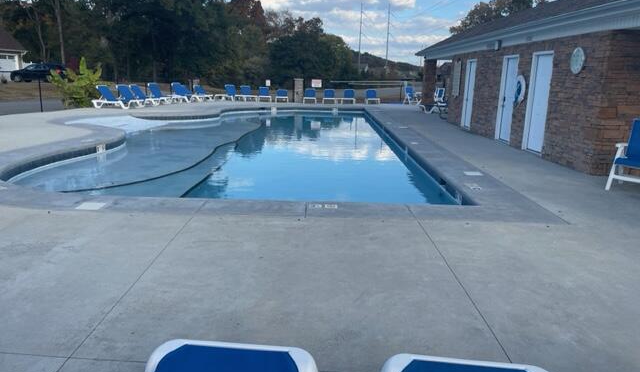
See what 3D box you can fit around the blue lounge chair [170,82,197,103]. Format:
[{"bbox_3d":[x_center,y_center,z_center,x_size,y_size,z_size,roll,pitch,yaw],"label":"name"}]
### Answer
[{"bbox_3d":[-7.228,-4.980,25.705,1.940,0.919,0.690,11,16,36],"label":"blue lounge chair"}]

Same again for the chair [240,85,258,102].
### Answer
[{"bbox_3d":[-4.245,-5.454,28.264,0.690,0.856,1.940,-3,14,-19],"label":"chair"}]

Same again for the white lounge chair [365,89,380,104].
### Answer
[{"bbox_3d":[2.868,-4.834,26.148,0.700,0.760,1.850,2,13,0],"label":"white lounge chair"}]

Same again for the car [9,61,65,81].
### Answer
[{"bbox_3d":[-27.494,-11.097,47.000,4.650,1.730,1.850,-2,13,-14],"label":"car"}]

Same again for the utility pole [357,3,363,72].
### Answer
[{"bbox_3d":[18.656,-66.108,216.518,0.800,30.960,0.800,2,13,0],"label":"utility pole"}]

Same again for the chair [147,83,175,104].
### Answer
[{"bbox_3d":[-8.097,-4.819,24.884,1.940,0.927,0.690,10,15,32],"label":"chair"}]

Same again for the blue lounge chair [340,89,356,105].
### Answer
[{"bbox_3d":[1.563,-4.799,25.847,0.700,0.760,1.850,2,13,3],"label":"blue lounge chair"}]

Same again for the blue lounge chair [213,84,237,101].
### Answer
[{"bbox_3d":[-4.578,-4.821,25.156,0.700,0.800,1.850,-7,15,-31],"label":"blue lounge chair"}]

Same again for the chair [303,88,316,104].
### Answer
[{"bbox_3d":[-0.484,-4.756,25.449,0.700,0.750,1.850,2,13,0],"label":"chair"}]

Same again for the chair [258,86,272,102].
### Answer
[{"bbox_3d":[-3.238,-5.330,27.926,0.690,0.817,1.940,0,13,-9],"label":"chair"}]

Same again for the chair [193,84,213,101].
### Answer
[{"bbox_3d":[-6.710,-5.372,27.695,1.940,0.824,0.690,12,16,38],"label":"chair"}]

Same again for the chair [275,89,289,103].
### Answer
[{"bbox_3d":[-2.199,-5.254,27.948,0.690,0.711,1.940,1,13,-4],"label":"chair"}]

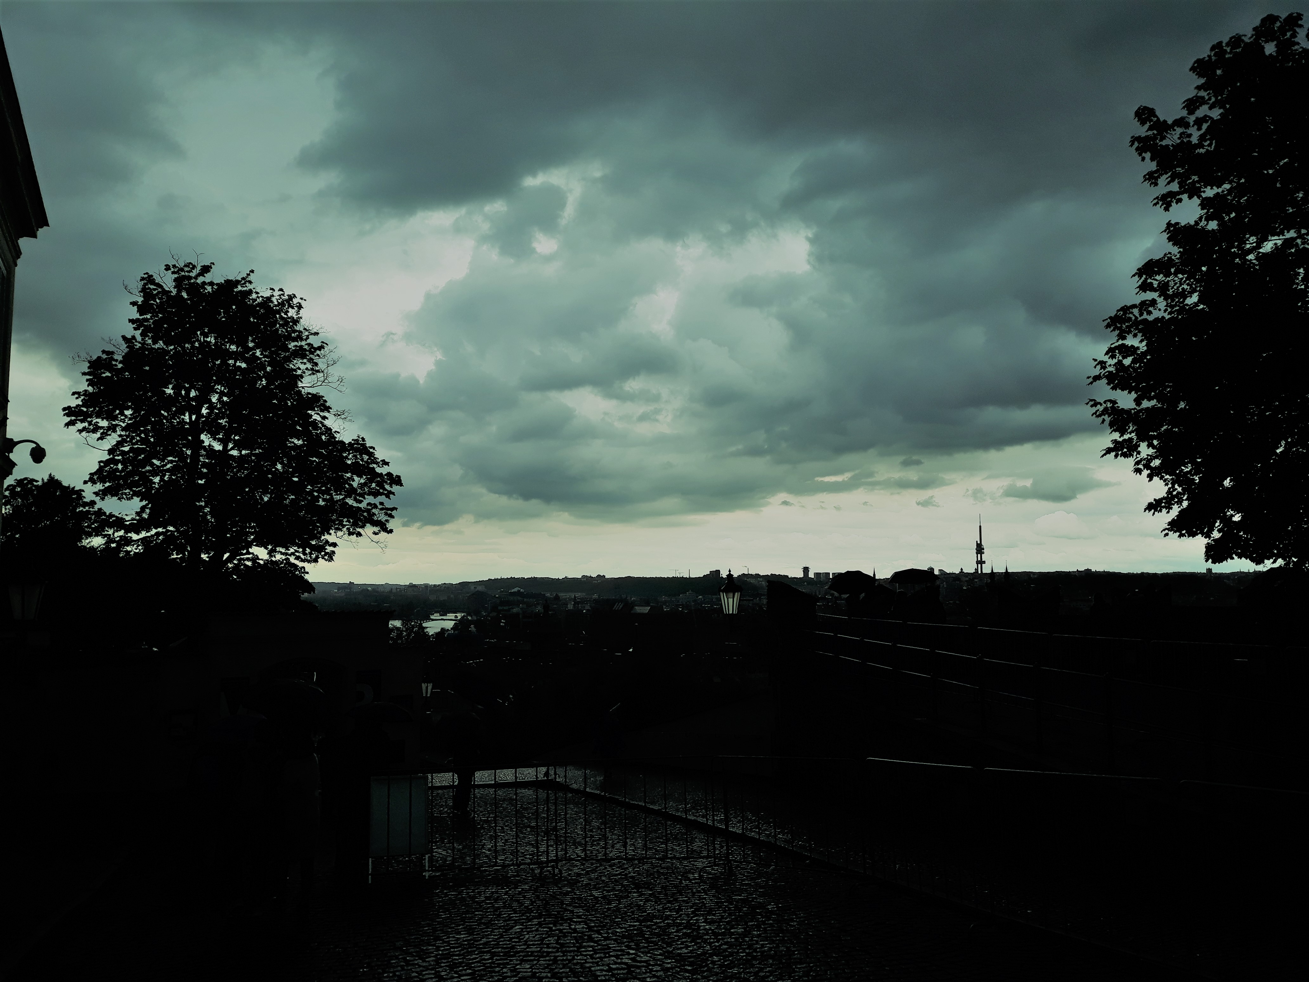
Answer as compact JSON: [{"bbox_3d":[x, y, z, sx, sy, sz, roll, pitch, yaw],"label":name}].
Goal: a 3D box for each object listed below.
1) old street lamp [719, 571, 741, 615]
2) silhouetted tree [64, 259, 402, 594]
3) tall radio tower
[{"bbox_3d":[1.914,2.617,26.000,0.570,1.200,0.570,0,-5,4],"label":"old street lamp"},{"bbox_3d":[-15.420,-0.702,37.231,12.000,15.600,11.500,2,-6,-23],"label":"silhouetted tree"},{"bbox_3d":[1012.216,178.440,3170.000,31.000,216.000,31.000,-2,-6,18],"label":"tall radio tower"}]

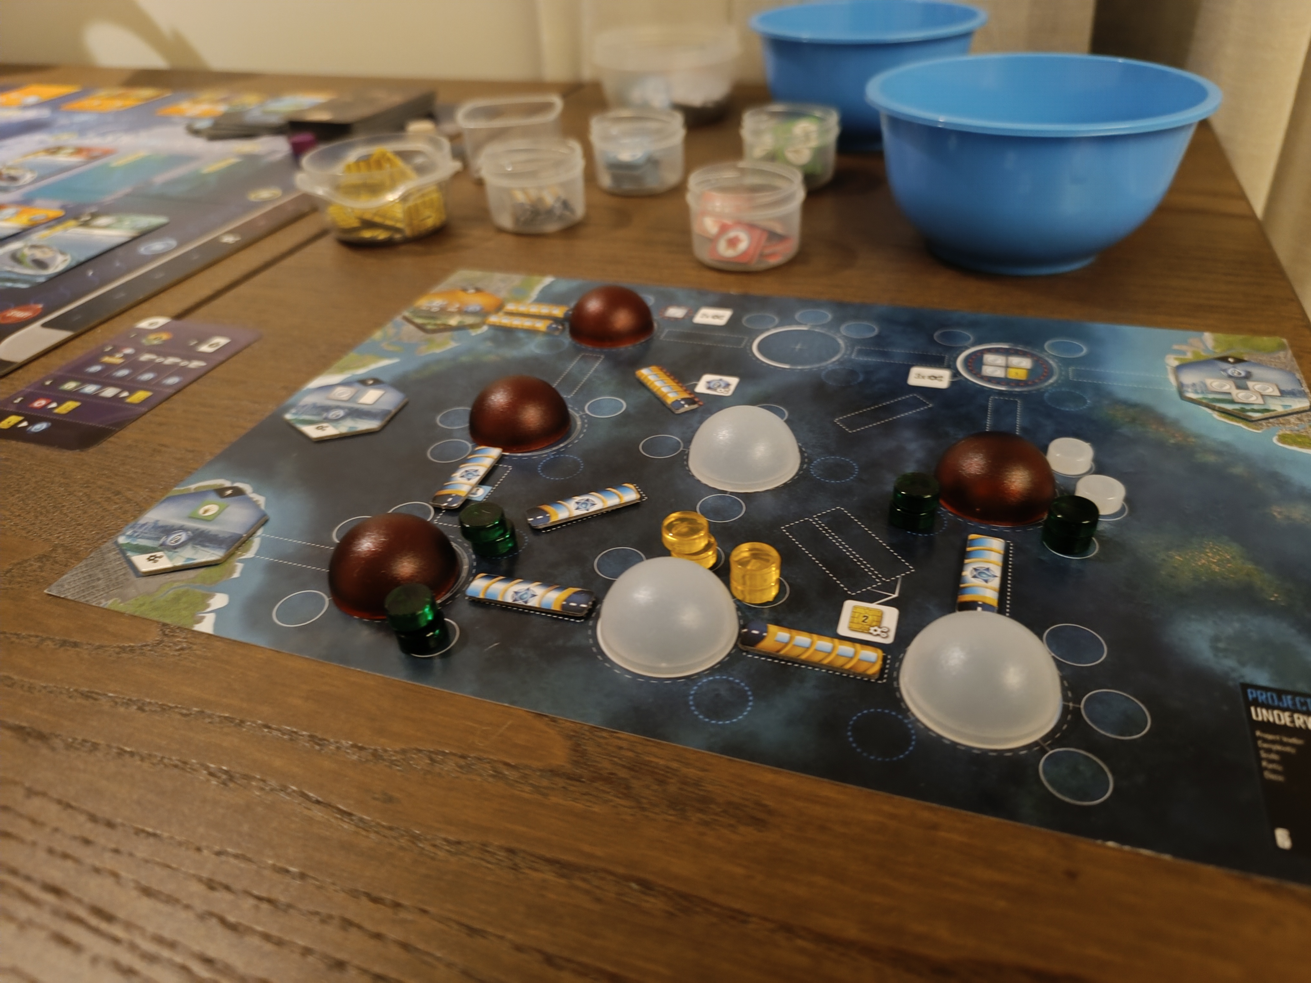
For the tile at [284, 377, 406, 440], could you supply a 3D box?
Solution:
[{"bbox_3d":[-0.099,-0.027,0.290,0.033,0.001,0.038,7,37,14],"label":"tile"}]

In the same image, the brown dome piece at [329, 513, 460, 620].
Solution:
[{"bbox_3d":[-0.062,0.014,0.211,0.030,0.015,0.030,-2,35,2],"label":"brown dome piece"}]

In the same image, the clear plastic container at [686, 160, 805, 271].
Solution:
[{"bbox_3d":[0.038,-0.115,0.380,0.049,0.032,0.049,0,36,6],"label":"clear plastic container"}]

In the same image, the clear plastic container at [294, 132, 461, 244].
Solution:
[{"bbox_3d":[-0.125,-0.140,0.423,0.075,0.034,0.068,-10,35,-10],"label":"clear plastic container"}]

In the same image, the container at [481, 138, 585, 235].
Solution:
[{"bbox_3d":[-0.056,-0.143,0.424,0.048,0.031,0.048,-2,35,2],"label":"container"}]

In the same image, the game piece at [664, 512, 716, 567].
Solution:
[{"bbox_3d":[0.008,0.012,0.213,0.012,0.010,0.010,6,36,13],"label":"game piece"}]

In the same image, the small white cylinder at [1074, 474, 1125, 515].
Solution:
[{"bbox_3d":[0.117,0.001,0.238,0.011,0.005,0.011,-3,36,0],"label":"small white cylinder"}]

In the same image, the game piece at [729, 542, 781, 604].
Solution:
[{"bbox_3d":[0.024,0.019,0.214,0.012,0.009,0.012,0,36,6],"label":"game piece"}]

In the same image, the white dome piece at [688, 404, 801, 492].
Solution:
[{"bbox_3d":[0.024,-0.015,0.245,0.031,0.015,0.031,-2,35,2],"label":"white dome piece"}]

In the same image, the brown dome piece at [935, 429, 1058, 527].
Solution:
[{"bbox_3d":[0.091,-0.007,0.241,0.031,0.016,0.031,-3,36,0],"label":"brown dome piece"}]

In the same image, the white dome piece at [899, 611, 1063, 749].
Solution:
[{"bbox_3d":[0.066,0.034,0.183,0.032,0.015,0.032,12,39,21],"label":"white dome piece"}]

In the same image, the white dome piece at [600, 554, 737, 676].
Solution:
[{"bbox_3d":[0.002,0.024,0.204,0.032,0.015,0.032,-3,36,0],"label":"white dome piece"}]

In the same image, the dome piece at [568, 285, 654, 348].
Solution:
[{"bbox_3d":[-0.016,-0.066,0.331,0.032,0.016,0.032,-6,36,-2],"label":"dome piece"}]

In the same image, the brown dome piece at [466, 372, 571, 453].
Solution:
[{"bbox_3d":[-0.043,-0.027,0.280,0.032,0.015,0.032,-10,36,-8],"label":"brown dome piece"}]

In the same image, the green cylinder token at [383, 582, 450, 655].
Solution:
[{"bbox_3d":[-0.054,0.029,0.207,0.011,0.010,0.014,-28,43,-31],"label":"green cylinder token"}]

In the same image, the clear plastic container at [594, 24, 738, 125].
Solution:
[{"bbox_3d":[0.008,-0.267,0.584,0.092,0.043,0.092,-3,36,2],"label":"clear plastic container"}]

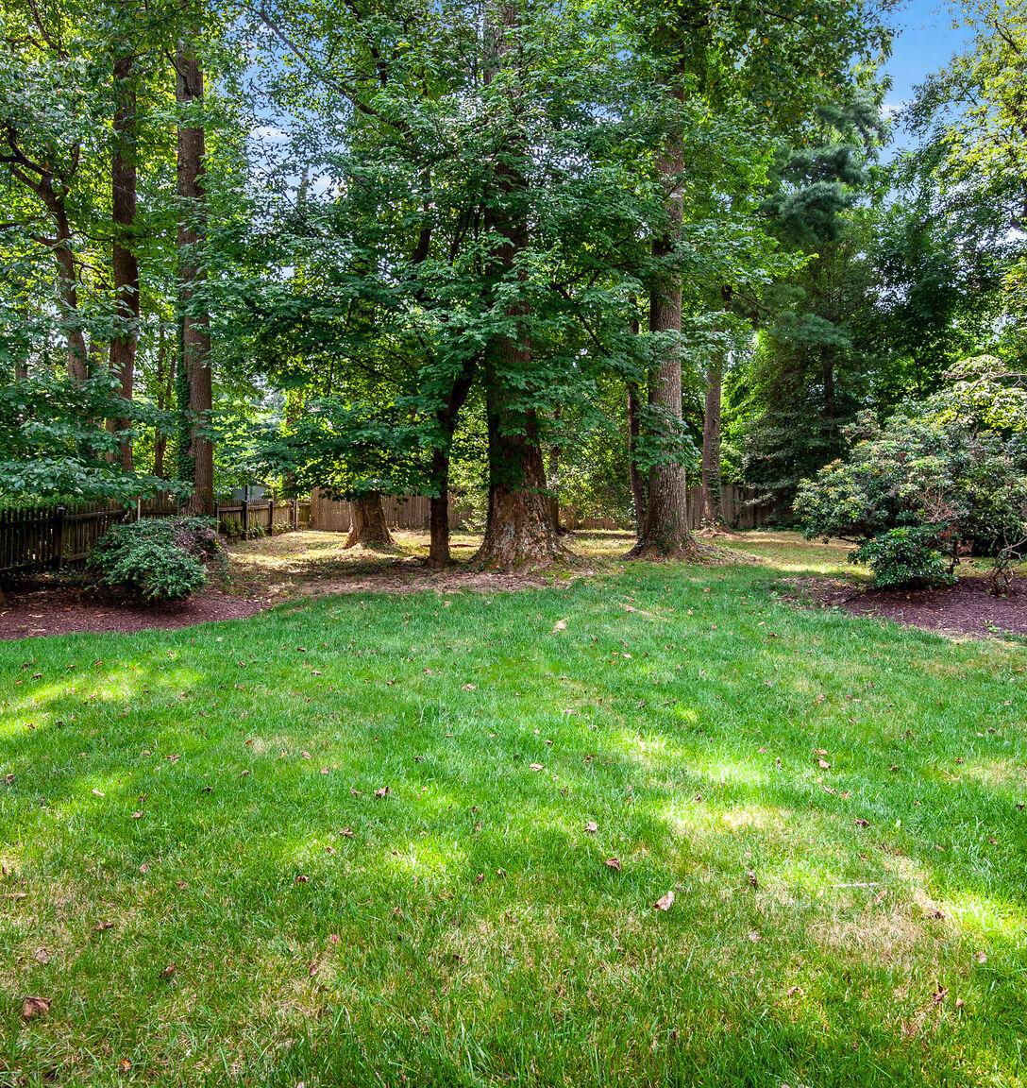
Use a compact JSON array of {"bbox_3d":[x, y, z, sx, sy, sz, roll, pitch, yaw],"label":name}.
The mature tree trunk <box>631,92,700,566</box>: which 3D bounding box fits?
[{"bbox_3d":[3.751,-5.555,18.000,1.500,11.930,1.250,0,1,0],"label":"mature tree trunk"}]

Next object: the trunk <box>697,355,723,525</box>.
[{"bbox_3d":[7.199,-3.751,26.500,0.850,6.570,0.750,0,1,0],"label":"trunk"}]

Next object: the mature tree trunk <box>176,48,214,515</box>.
[{"bbox_3d":[-8.001,-6.321,18.200,0.950,12.260,0.850,0,1,0],"label":"mature tree trunk"}]

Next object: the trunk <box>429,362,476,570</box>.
[{"bbox_3d":[-1.308,-1.676,15.500,0.920,4.440,0.650,0,1,0],"label":"trunk"}]

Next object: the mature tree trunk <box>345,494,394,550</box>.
[{"bbox_3d":[-4.131,-0.673,20.700,1.400,1.710,1.250,0,1,0],"label":"mature tree trunk"}]

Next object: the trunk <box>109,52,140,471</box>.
[{"bbox_3d":[-11.281,-7.699,21.000,0.850,13.110,0.750,0,1,0],"label":"trunk"}]

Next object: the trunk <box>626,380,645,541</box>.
[{"bbox_3d":[4.051,-2.828,24.000,0.600,5.400,0.500,0,1,0],"label":"trunk"}]

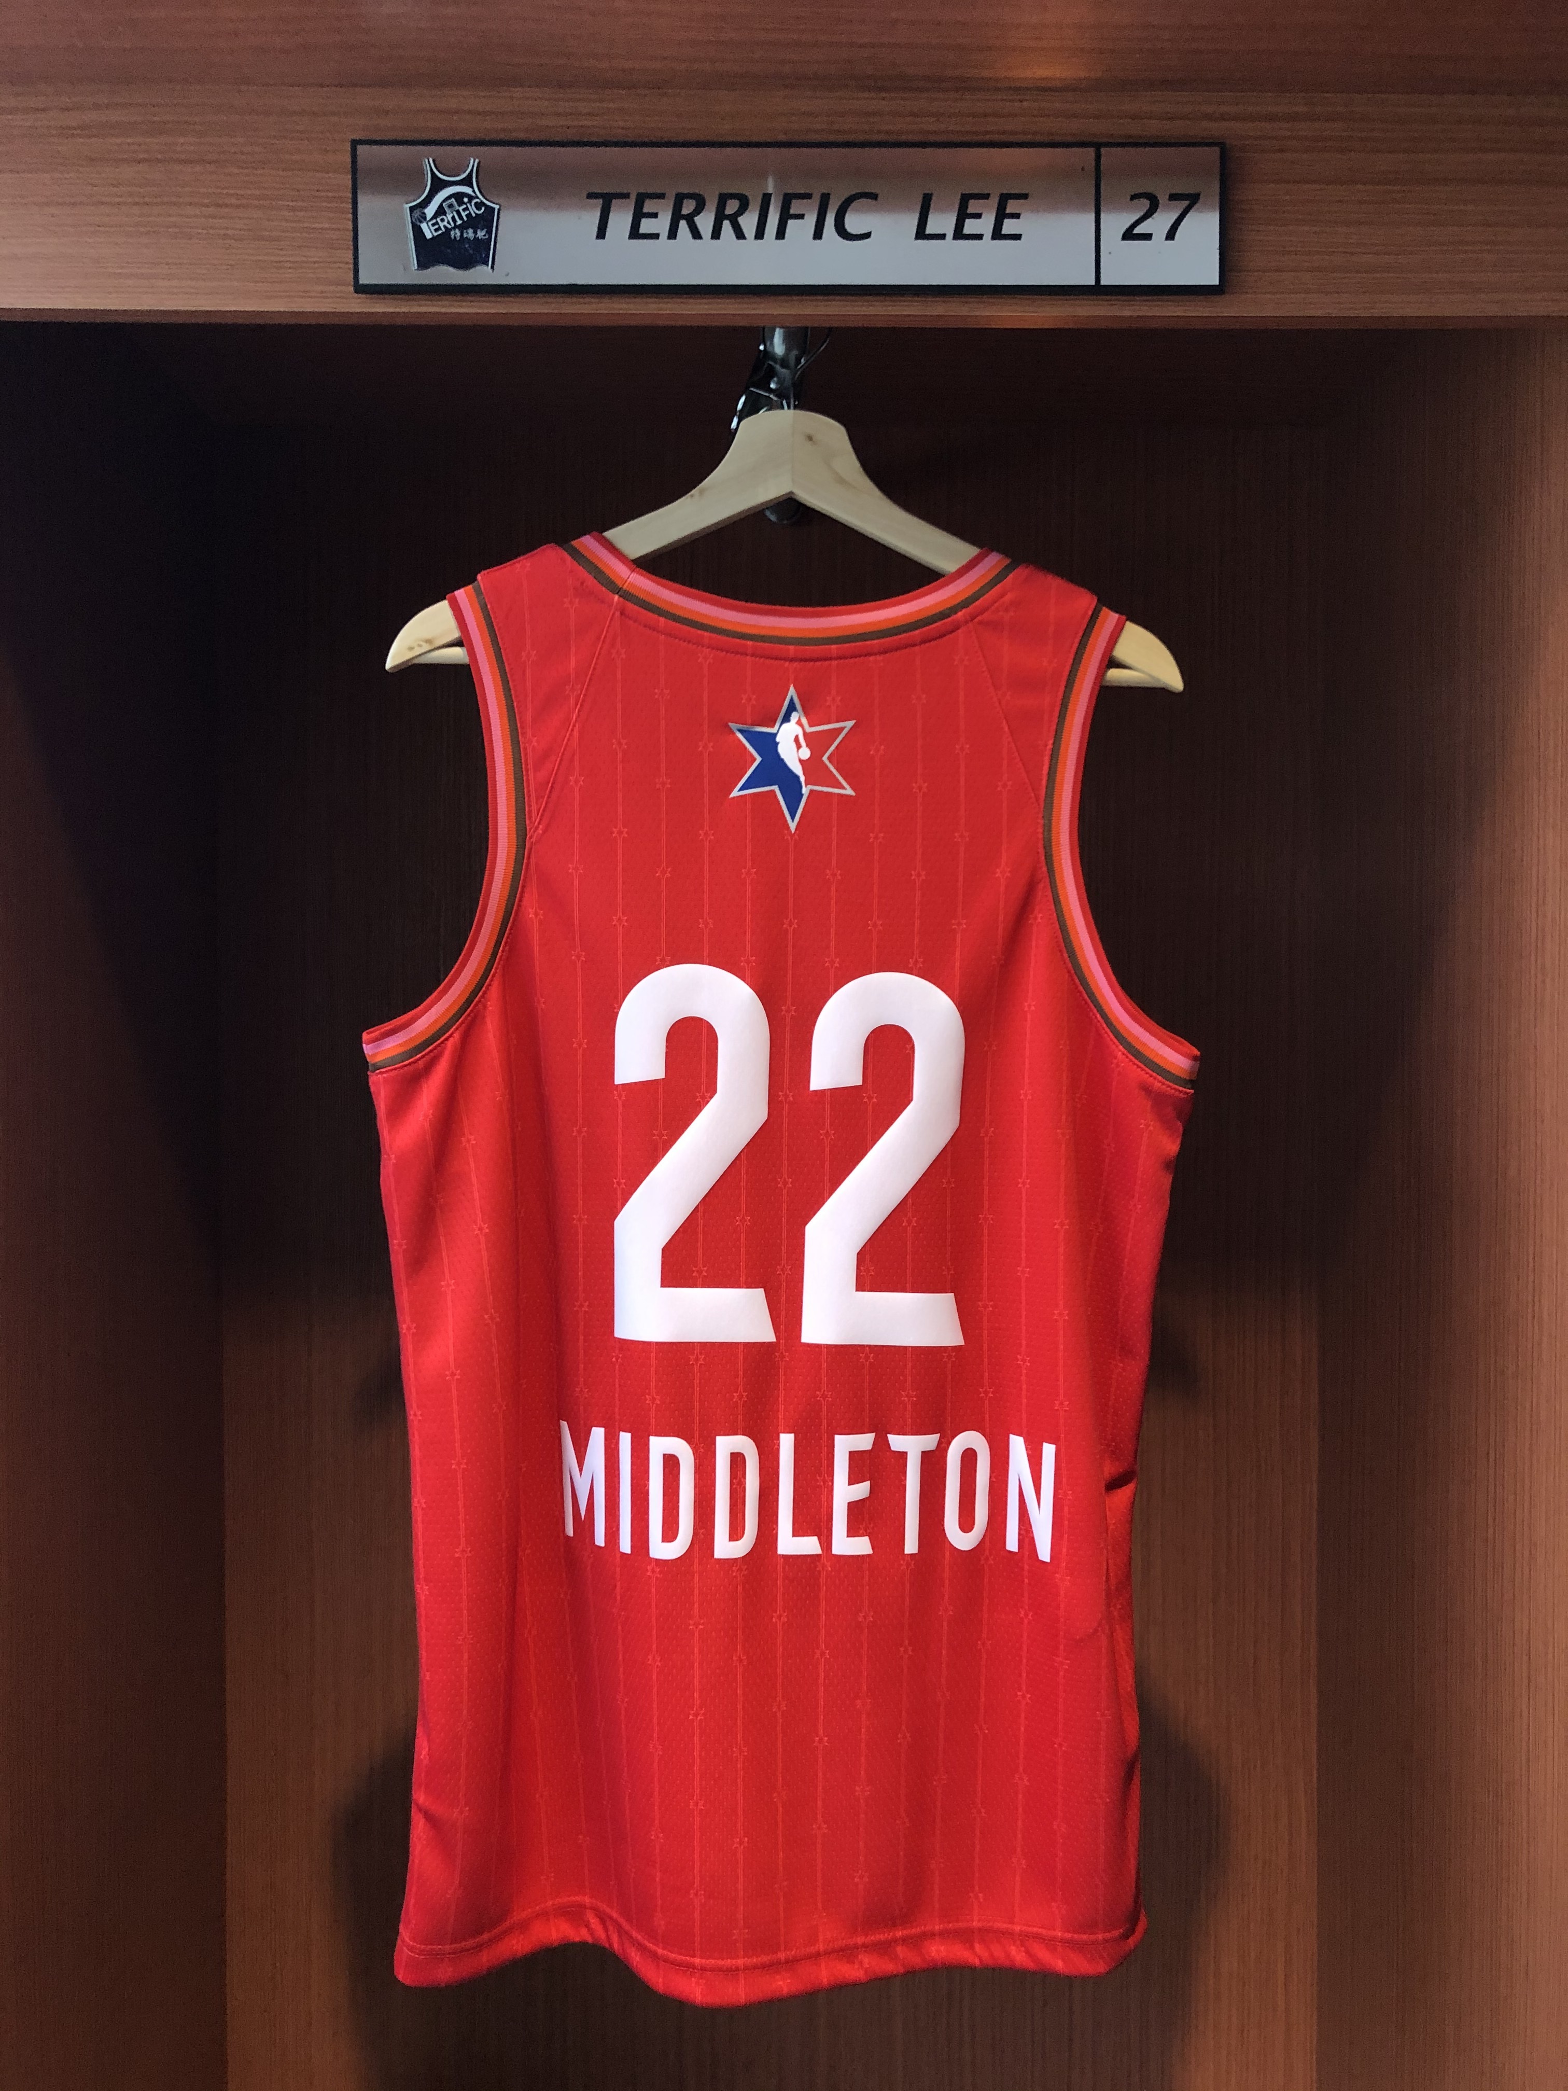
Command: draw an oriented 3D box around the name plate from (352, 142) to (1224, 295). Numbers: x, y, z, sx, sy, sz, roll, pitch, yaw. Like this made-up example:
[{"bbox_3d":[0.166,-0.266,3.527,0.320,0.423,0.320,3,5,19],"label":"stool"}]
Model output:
[{"bbox_3d":[0.002,-0.410,0.838,0.430,0.075,0.008,0,1,0],"label":"name plate"}]

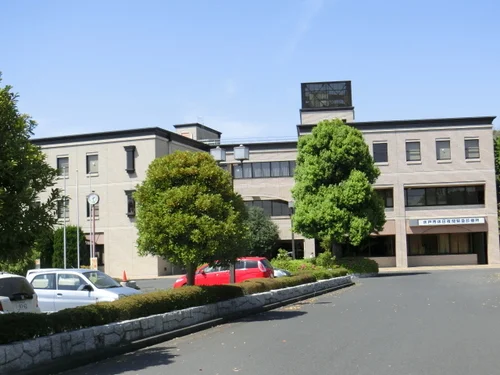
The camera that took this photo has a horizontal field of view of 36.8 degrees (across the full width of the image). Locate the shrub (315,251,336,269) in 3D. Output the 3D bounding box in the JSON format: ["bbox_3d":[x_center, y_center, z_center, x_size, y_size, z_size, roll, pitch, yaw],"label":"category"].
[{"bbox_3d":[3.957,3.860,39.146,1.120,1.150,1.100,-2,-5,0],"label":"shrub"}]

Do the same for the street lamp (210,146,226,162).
[{"bbox_3d":[-0.986,-1.032,23.500,0.370,0.470,0.370,-4,-6,19],"label":"street lamp"}]

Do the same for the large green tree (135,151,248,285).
[{"bbox_3d":[-1.463,1.020,19.015,2.950,3.950,2.900,-2,-5,0],"label":"large green tree"}]

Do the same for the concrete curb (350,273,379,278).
[{"bbox_3d":[6.860,5.290,45.000,1.900,0.260,0.350,-1,-5,-6],"label":"concrete curb"}]

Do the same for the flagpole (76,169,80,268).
[{"bbox_3d":[-10.513,2.375,46.168,0.110,7.100,0.110,-2,-5,0],"label":"flagpole"}]

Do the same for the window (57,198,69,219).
[{"bbox_3d":[-15.922,1.805,63.951,1.200,1.720,0.200,-4,-6,19],"label":"window"}]

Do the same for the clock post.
[{"bbox_3d":[-9.237,2.945,44.748,0.720,5.400,0.320,-4,-6,19],"label":"clock post"}]

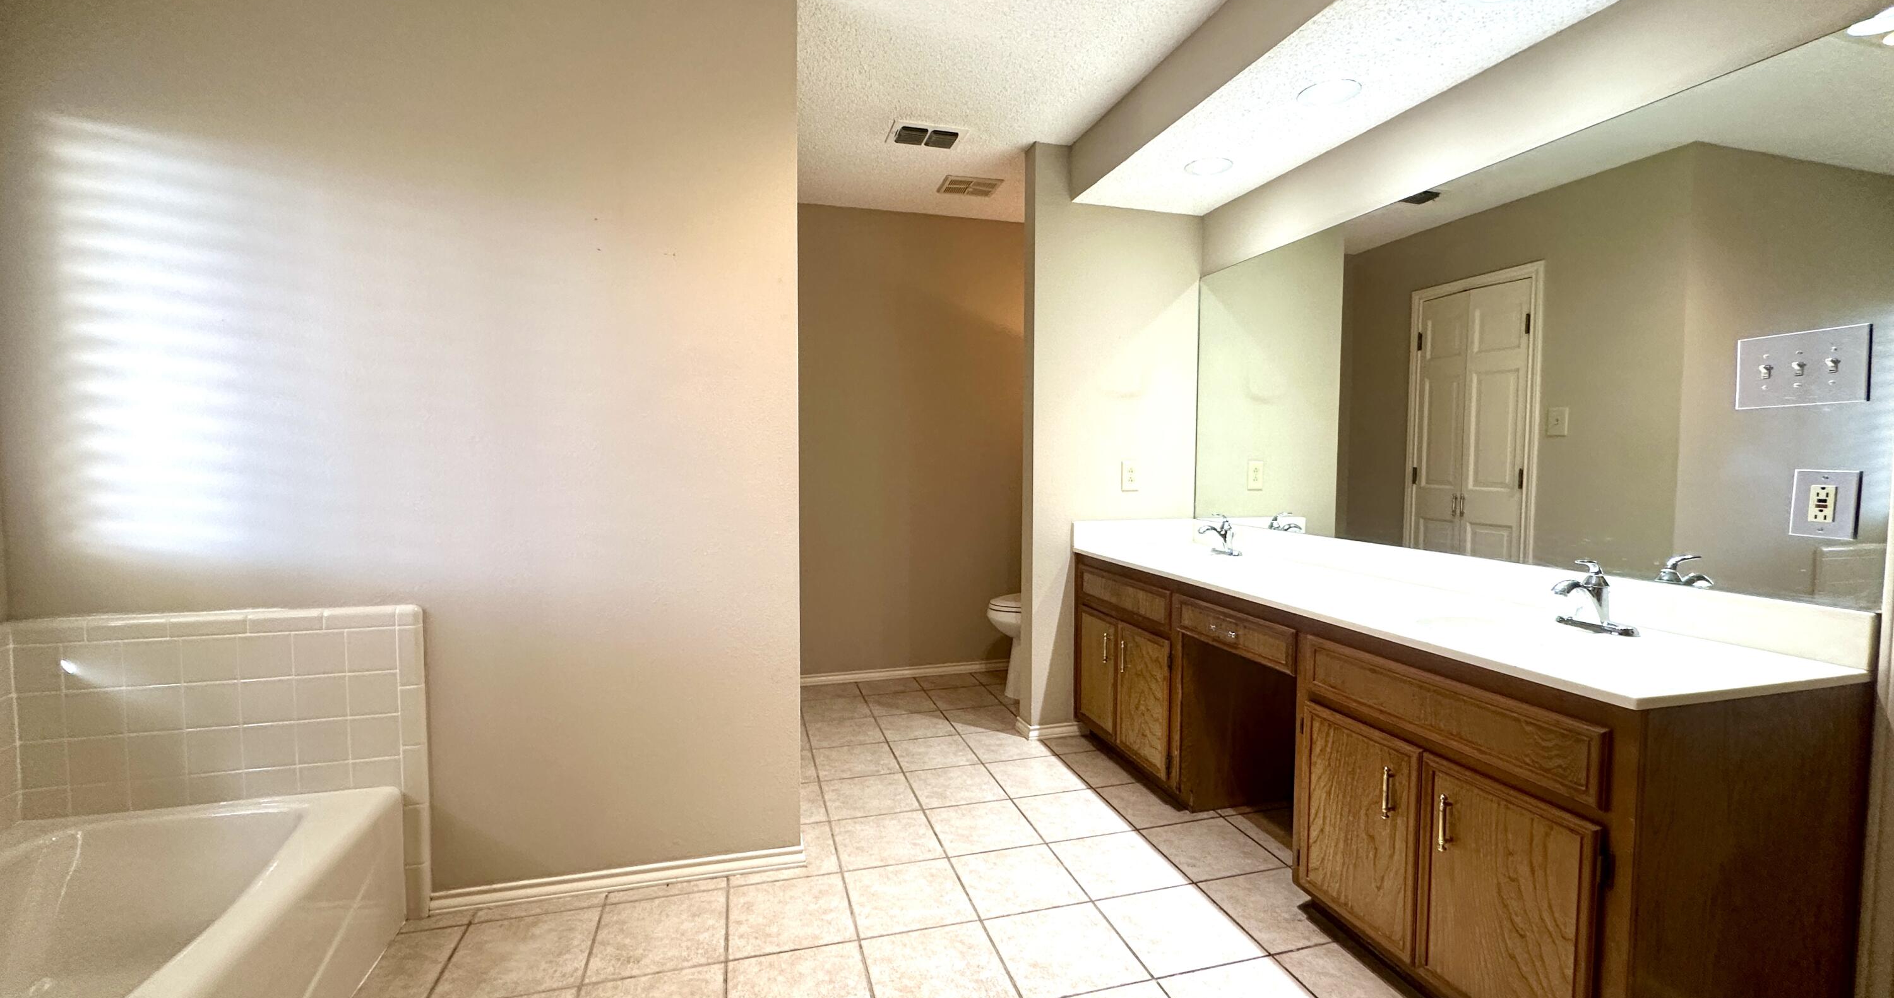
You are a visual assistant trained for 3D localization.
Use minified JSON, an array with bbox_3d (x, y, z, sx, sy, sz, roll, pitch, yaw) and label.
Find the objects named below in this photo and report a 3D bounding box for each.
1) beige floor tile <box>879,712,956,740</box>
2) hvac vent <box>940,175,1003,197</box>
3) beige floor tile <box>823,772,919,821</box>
[{"bbox_3d":[-0.137,0.999,3.356,0.304,0.010,0.307,-1,3,-15],"label":"beige floor tile"},{"bbox_3d":[0.104,-1.442,3.565,0.259,0.020,0.238,-1,3,-15],"label":"hvac vent"},{"bbox_3d":[-0.270,1.037,2.668,0.304,0.010,0.307,-1,3,-15],"label":"beige floor tile"}]

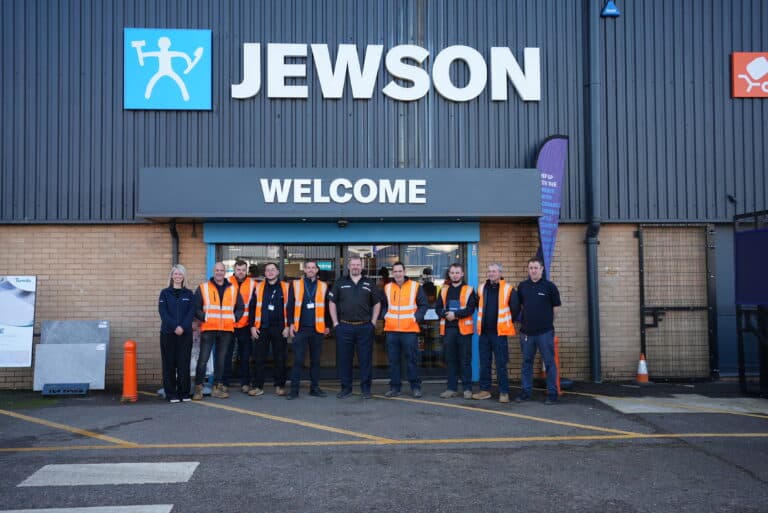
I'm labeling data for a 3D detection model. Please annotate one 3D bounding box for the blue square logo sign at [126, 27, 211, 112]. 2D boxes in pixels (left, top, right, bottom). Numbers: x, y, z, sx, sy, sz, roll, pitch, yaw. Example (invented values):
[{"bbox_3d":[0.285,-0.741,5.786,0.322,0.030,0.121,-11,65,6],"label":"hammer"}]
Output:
[{"bbox_3d":[-3.046,-2.639,10.594,1.210,1.150,0.100,0,-2,-4],"label":"blue square logo sign"}]

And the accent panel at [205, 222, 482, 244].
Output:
[{"bbox_3d":[-0.586,-0.333,10.745,3.940,0.300,0.120,0,-2,-4],"label":"accent panel"}]

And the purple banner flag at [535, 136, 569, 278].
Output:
[{"bbox_3d":[2.390,0.049,10.620,0.500,3.530,0.120,0,-2,-1],"label":"purple banner flag"}]

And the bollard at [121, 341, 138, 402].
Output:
[{"bbox_3d":[-3.185,1.432,9.373,0.180,0.770,0.180,0,-2,-4],"label":"bollard"}]

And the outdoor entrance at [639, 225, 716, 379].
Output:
[{"bbox_3d":[4.303,0.664,10.990,1.120,2.290,0.100,0,-2,-4],"label":"outdoor entrance"}]

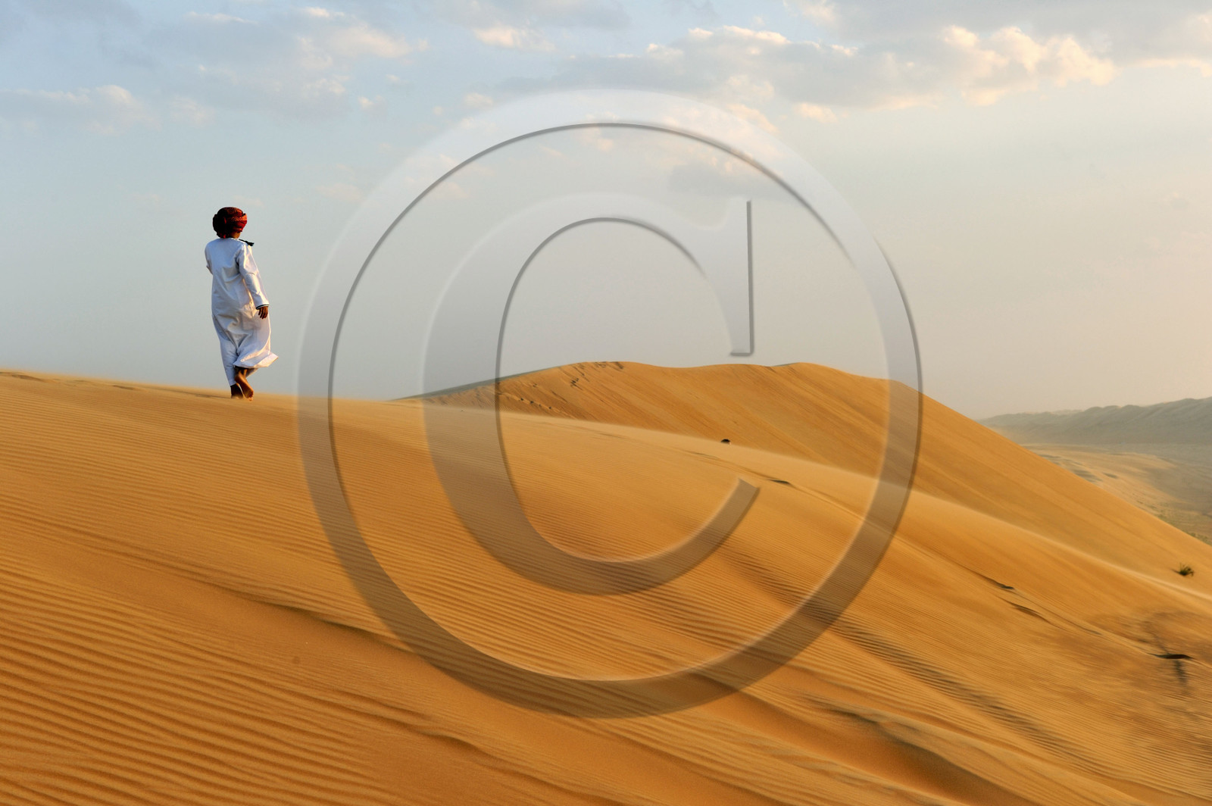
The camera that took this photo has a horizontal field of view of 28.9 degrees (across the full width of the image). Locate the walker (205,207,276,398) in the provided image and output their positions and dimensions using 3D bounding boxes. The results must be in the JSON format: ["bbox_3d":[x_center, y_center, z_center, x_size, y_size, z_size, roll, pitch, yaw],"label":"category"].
[{"bbox_3d":[-3.210,-0.880,20.700,0.620,1.690,0.500,0,0,0],"label":"walker"}]

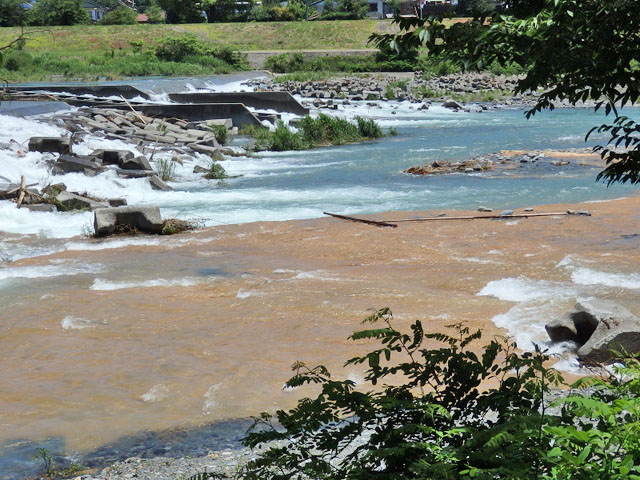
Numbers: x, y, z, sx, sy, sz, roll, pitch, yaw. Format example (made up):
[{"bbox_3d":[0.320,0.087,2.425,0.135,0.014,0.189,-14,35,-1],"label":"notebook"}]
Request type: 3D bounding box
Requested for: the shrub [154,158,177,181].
[{"bbox_3d":[-6.894,-3.191,49.500,0.980,1.020,0.900,0,11,0],"label":"shrub"}]

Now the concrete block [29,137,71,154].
[{"bbox_3d":[-12.037,-4.220,49.500,1.648,0.630,1.000,0,12,0],"label":"concrete block"}]

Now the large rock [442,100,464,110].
[{"bbox_3d":[10.350,-10.427,86.000,1.710,0.710,1.400,0,11,0],"label":"large rock"}]

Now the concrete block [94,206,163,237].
[{"bbox_3d":[-5.762,-0.552,33.500,1.970,0.647,1.100,-2,13,-8],"label":"concrete block"}]

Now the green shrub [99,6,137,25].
[{"bbox_3d":[-23.582,-26.322,130.000,3.502,2.006,3.600,0,12,0],"label":"green shrub"}]

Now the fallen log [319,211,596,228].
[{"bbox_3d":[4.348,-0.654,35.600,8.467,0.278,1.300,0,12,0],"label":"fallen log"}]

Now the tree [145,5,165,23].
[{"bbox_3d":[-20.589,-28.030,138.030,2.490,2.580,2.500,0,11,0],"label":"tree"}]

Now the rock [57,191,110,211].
[{"bbox_3d":[-8.042,-1.335,37.600,1.466,0.454,0.900,3,13,12],"label":"rock"}]

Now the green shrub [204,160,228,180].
[{"bbox_3d":[-4.618,-3.101,49.500,1.070,0.840,0.950,0,11,0],"label":"green shrub"}]

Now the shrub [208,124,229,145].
[{"bbox_3d":[-5.673,-5.897,62.000,1.120,1.070,1.050,0,11,0],"label":"shrub"}]

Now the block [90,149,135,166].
[{"bbox_3d":[-8.594,-3.404,46.000,1.619,0.566,1.000,0,12,0],"label":"block"}]

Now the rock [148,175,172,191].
[{"bbox_3d":[-5.964,-2.135,41.500,0.634,0.420,0.750,3,13,15],"label":"rock"}]

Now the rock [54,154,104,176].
[{"bbox_3d":[-10.407,-3.224,48.000,2.160,0.840,1.400,0,11,0],"label":"rock"}]

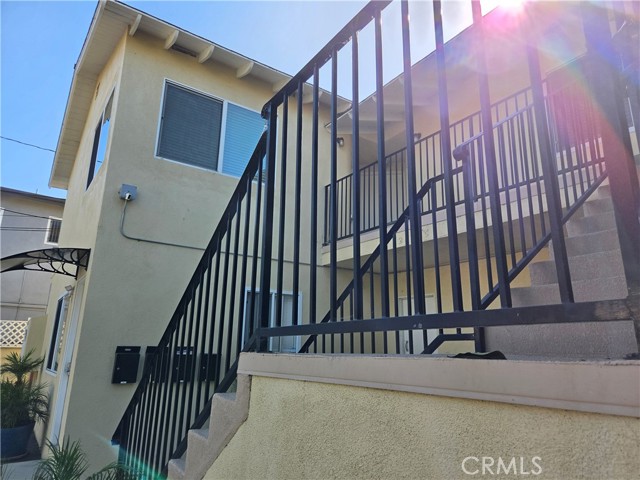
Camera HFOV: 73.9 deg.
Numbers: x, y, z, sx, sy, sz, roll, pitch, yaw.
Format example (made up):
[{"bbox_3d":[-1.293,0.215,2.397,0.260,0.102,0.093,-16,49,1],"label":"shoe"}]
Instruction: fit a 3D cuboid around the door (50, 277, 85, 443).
[{"bbox_3d":[-3.201,1.533,5.436,0.060,2.030,0.840,11,-17,-35],"label":"door"}]

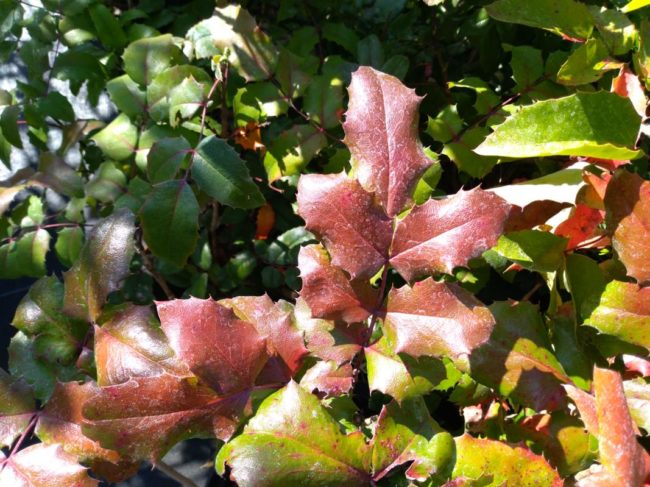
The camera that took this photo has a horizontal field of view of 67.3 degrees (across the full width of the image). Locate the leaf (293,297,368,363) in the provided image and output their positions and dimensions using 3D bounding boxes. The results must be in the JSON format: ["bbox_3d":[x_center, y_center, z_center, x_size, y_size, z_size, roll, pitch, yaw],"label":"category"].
[{"bbox_3d":[0.003,0.055,0.331,0.059,0.015,0.036,27,69,25],"label":"leaf"}]

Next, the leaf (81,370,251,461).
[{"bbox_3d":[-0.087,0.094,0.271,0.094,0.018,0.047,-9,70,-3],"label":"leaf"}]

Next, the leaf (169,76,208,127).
[{"bbox_3d":[-0.140,-0.145,0.500,0.044,0.018,0.052,-27,61,-9],"label":"leaf"}]

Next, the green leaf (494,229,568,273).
[{"bbox_3d":[0.141,0.005,0.335,0.049,0.014,0.033,6,64,3],"label":"green leaf"}]

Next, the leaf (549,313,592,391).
[{"bbox_3d":[0.179,0.078,0.355,0.035,0.013,0.058,-14,80,-9],"label":"leaf"}]

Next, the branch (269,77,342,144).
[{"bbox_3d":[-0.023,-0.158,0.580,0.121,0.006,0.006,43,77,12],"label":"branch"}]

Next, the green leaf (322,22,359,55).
[{"bbox_3d":[0.020,-0.254,0.600,0.058,0.013,0.046,39,74,13],"label":"green leaf"}]

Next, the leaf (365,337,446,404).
[{"bbox_3d":[0.052,0.082,0.320,0.056,0.016,0.040,24,70,17],"label":"leaf"}]

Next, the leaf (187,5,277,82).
[{"bbox_3d":[-0.074,-0.156,0.400,0.081,0.022,0.051,31,84,7],"label":"leaf"}]

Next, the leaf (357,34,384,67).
[{"bbox_3d":[0.055,-0.228,0.580,0.032,0.010,0.045,2,81,0],"label":"leaf"}]

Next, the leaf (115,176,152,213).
[{"bbox_3d":[-0.184,-0.048,0.470,0.043,0.012,0.046,-39,70,-9],"label":"leaf"}]

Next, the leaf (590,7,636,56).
[{"bbox_3d":[0.222,-0.163,0.375,0.033,0.014,0.050,27,74,15],"label":"leaf"}]

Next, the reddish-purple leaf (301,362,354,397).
[{"bbox_3d":[0.002,0.088,0.315,0.035,0.015,0.024,-6,66,-3],"label":"reddish-purple leaf"}]

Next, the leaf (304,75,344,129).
[{"bbox_3d":[-0.002,-0.169,0.580,0.045,0.015,0.071,0,70,0],"label":"leaf"}]

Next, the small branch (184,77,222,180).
[{"bbox_3d":[-0.122,-0.116,0.490,0.006,0.006,0.111,16,73,5],"label":"small branch"}]

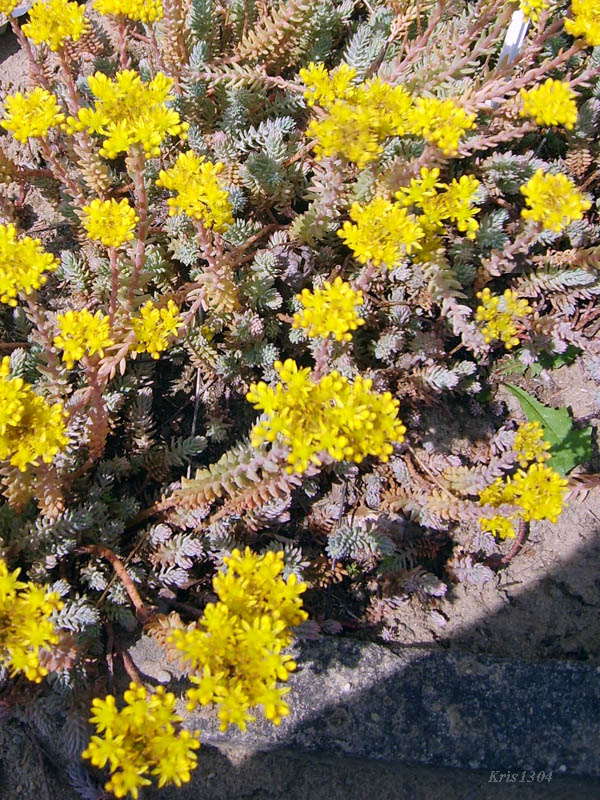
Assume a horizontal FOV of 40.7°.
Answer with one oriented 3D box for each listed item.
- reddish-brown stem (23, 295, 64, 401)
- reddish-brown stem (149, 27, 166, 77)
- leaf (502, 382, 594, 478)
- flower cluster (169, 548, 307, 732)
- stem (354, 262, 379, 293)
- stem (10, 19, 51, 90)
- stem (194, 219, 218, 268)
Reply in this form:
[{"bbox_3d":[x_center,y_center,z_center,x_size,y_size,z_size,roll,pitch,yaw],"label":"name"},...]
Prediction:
[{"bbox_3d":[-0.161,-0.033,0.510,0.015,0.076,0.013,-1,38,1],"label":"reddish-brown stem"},{"bbox_3d":[-0.133,-0.325,0.755,0.009,0.048,0.009,-7,56,0],"label":"reddish-brown stem"},{"bbox_3d":[0.165,0.015,0.535,0.042,0.015,0.076,-26,62,-15],"label":"leaf"},{"bbox_3d":[-0.037,0.141,0.475,0.079,0.045,0.100,0,58,0],"label":"flower cluster"},{"bbox_3d":[0.050,-0.094,0.623,0.010,0.031,0.010,24,55,0],"label":"stem"},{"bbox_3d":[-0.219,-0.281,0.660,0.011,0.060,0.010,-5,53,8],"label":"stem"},{"bbox_3d":[-0.071,-0.120,0.625,0.010,0.044,0.010,-16,43,0],"label":"stem"}]

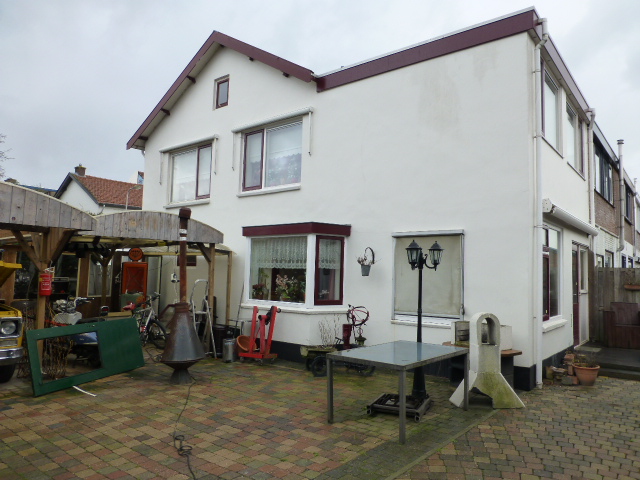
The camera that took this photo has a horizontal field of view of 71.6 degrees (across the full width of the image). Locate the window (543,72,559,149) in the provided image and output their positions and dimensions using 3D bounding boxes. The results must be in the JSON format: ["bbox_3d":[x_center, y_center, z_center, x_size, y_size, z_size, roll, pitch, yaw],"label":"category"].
[{"bbox_3d":[4.301,-2.434,8.285,0.120,1.380,1.400,-2,-6,39],"label":"window"}]

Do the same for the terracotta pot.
[{"bbox_3d":[4.212,2.129,6.991,0.430,0.290,0.430,-1,-5,40],"label":"terracotta pot"}]

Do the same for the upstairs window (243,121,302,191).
[{"bbox_3d":[-1.166,-1.943,10.513,2.001,1.503,0.130,-1,-5,40],"label":"upstairs window"}]

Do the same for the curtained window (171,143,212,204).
[{"bbox_3d":[-3.710,-1.832,12.619,2.038,1.536,0.130,-1,-5,40],"label":"curtained window"}]

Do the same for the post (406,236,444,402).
[{"bbox_3d":[1.359,1.034,5.848,0.500,2.080,0.380,3,-5,-15],"label":"post"}]

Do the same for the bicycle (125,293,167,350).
[{"bbox_3d":[-3.424,1.633,8.448,0.600,1.080,1.680,1,-4,14],"label":"bicycle"}]

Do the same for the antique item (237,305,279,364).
[{"bbox_3d":[-1.113,1.713,8.162,0.580,1.000,0.480,-1,-5,40],"label":"antique item"}]

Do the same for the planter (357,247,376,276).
[{"bbox_3d":[0.897,0.415,8.562,0.300,0.560,0.220,-2,-6,39],"label":"planter"}]

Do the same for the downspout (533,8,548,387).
[{"bbox_3d":[3.538,-0.664,7.031,0.210,5.900,0.110,-2,-6,39],"label":"downspout"}]

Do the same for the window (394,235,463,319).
[{"bbox_3d":[1.884,0.638,7.839,1.310,1.550,0.120,-2,-6,39],"label":"window"}]

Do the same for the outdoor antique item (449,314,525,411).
[{"bbox_3d":[2.202,1.569,5.856,0.860,1.170,0.320,2,-3,-4],"label":"outdoor antique item"}]

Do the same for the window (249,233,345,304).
[{"bbox_3d":[-0.533,0.663,9.340,2.190,1.390,0.620,-2,-6,39],"label":"window"}]

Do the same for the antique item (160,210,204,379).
[{"bbox_3d":[-1.978,0.801,6.574,0.650,2.550,0.650,2,-5,-6],"label":"antique item"}]

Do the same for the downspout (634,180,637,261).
[{"bbox_3d":[13.994,-1.062,19.705,0.170,3.700,0.150,-2,-6,39],"label":"downspout"}]

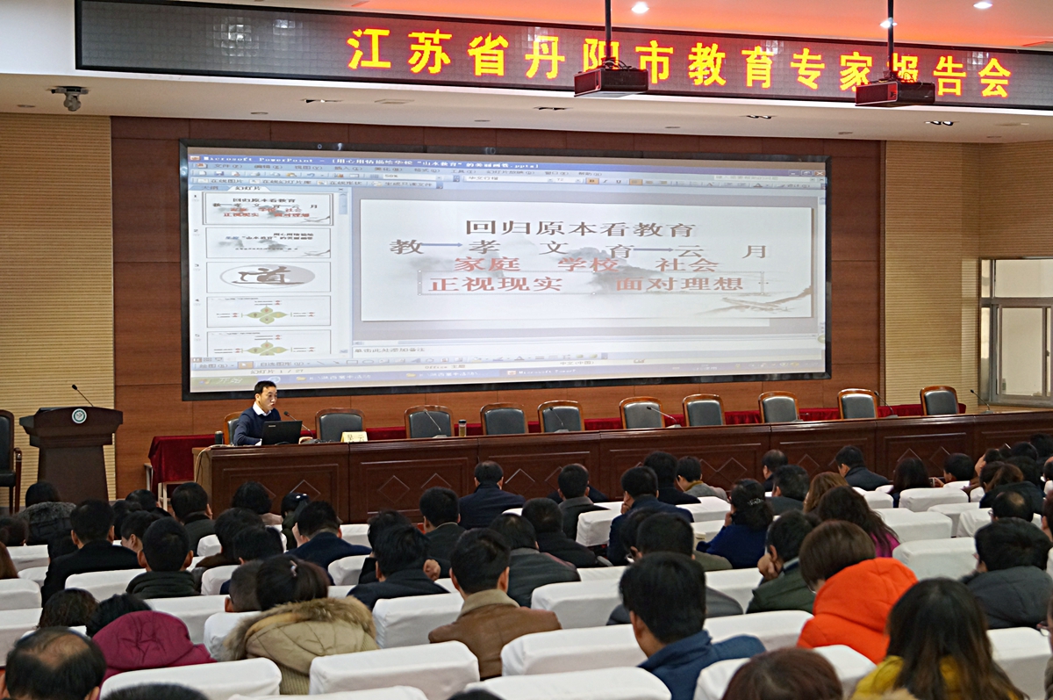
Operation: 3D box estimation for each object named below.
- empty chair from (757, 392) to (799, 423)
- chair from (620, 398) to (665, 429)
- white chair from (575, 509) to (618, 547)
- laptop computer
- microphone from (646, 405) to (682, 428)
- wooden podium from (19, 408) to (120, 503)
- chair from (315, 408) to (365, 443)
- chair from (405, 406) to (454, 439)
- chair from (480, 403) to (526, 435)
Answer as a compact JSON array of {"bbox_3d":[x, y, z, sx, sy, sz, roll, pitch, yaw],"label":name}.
[{"bbox_3d":[2.658,0.923,19.613,0.570,0.970,0.600,-1,2,-26],"label":"empty chair"},{"bbox_3d":[1.244,0.956,18.921,0.570,0.970,0.600,-1,2,-26],"label":"chair"},{"bbox_3d":[0.424,1.441,11.453,0.580,1.000,0.630,-1,2,-25],"label":"white chair"},{"bbox_3d":[-2.107,0.703,16.800,0.340,0.210,0.280,-1,2,-20],"label":"laptop computer"},{"bbox_3d":[1.296,0.630,18.386,0.420,0.197,0.140,2,3,45],"label":"microphone"},{"bbox_3d":[-3.672,1.014,15.843,0.700,1.170,0.500,-1,2,-25],"label":"wooden podium"},{"bbox_3d":[-1.584,1.025,17.594,0.560,0.980,0.600,-1,2,-27],"label":"chair"},{"bbox_3d":[-0.790,1.004,17.925,0.570,0.970,0.600,-1,2,-26],"label":"chair"},{"bbox_3d":[-0.118,0.997,18.358,0.570,0.990,0.620,-1,2,-25],"label":"chair"}]

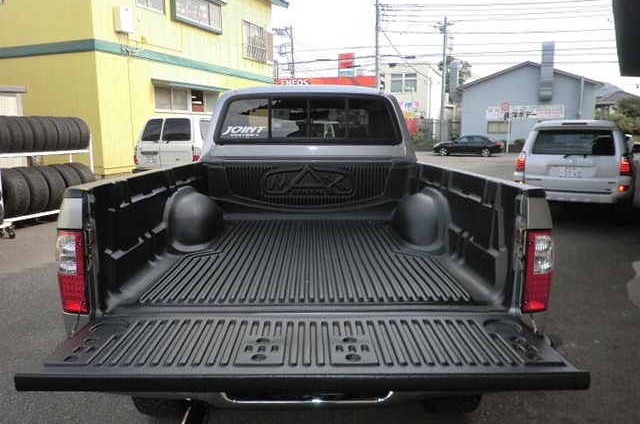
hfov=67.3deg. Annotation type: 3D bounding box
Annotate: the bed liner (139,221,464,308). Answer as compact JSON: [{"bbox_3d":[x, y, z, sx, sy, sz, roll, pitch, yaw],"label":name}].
[{"bbox_3d":[-0.073,0.194,2.493,1.180,0.055,1.570,-1,9,-2],"label":"bed liner"}]

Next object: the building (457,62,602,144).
[{"bbox_3d":[18.533,-9.687,45.418,11.600,7.291,11.000,2,9,13],"label":"building"}]

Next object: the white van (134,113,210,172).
[{"bbox_3d":[-4.045,-1.880,14.986,1.870,1.980,4.800,-1,9,-2],"label":"white van"}]

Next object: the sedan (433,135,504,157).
[{"bbox_3d":[9.910,-4.479,32.009,4.650,1.450,1.770,3,10,22],"label":"sedan"}]

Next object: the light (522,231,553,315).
[{"bbox_3d":[0.751,0.205,1.655,0.090,0.285,0.065,-1,9,-2],"label":"light"}]

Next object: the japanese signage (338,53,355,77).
[{"bbox_3d":[2.554,-14.215,46.326,1.598,2.232,0.400,-1,9,-4],"label":"japanese signage"}]

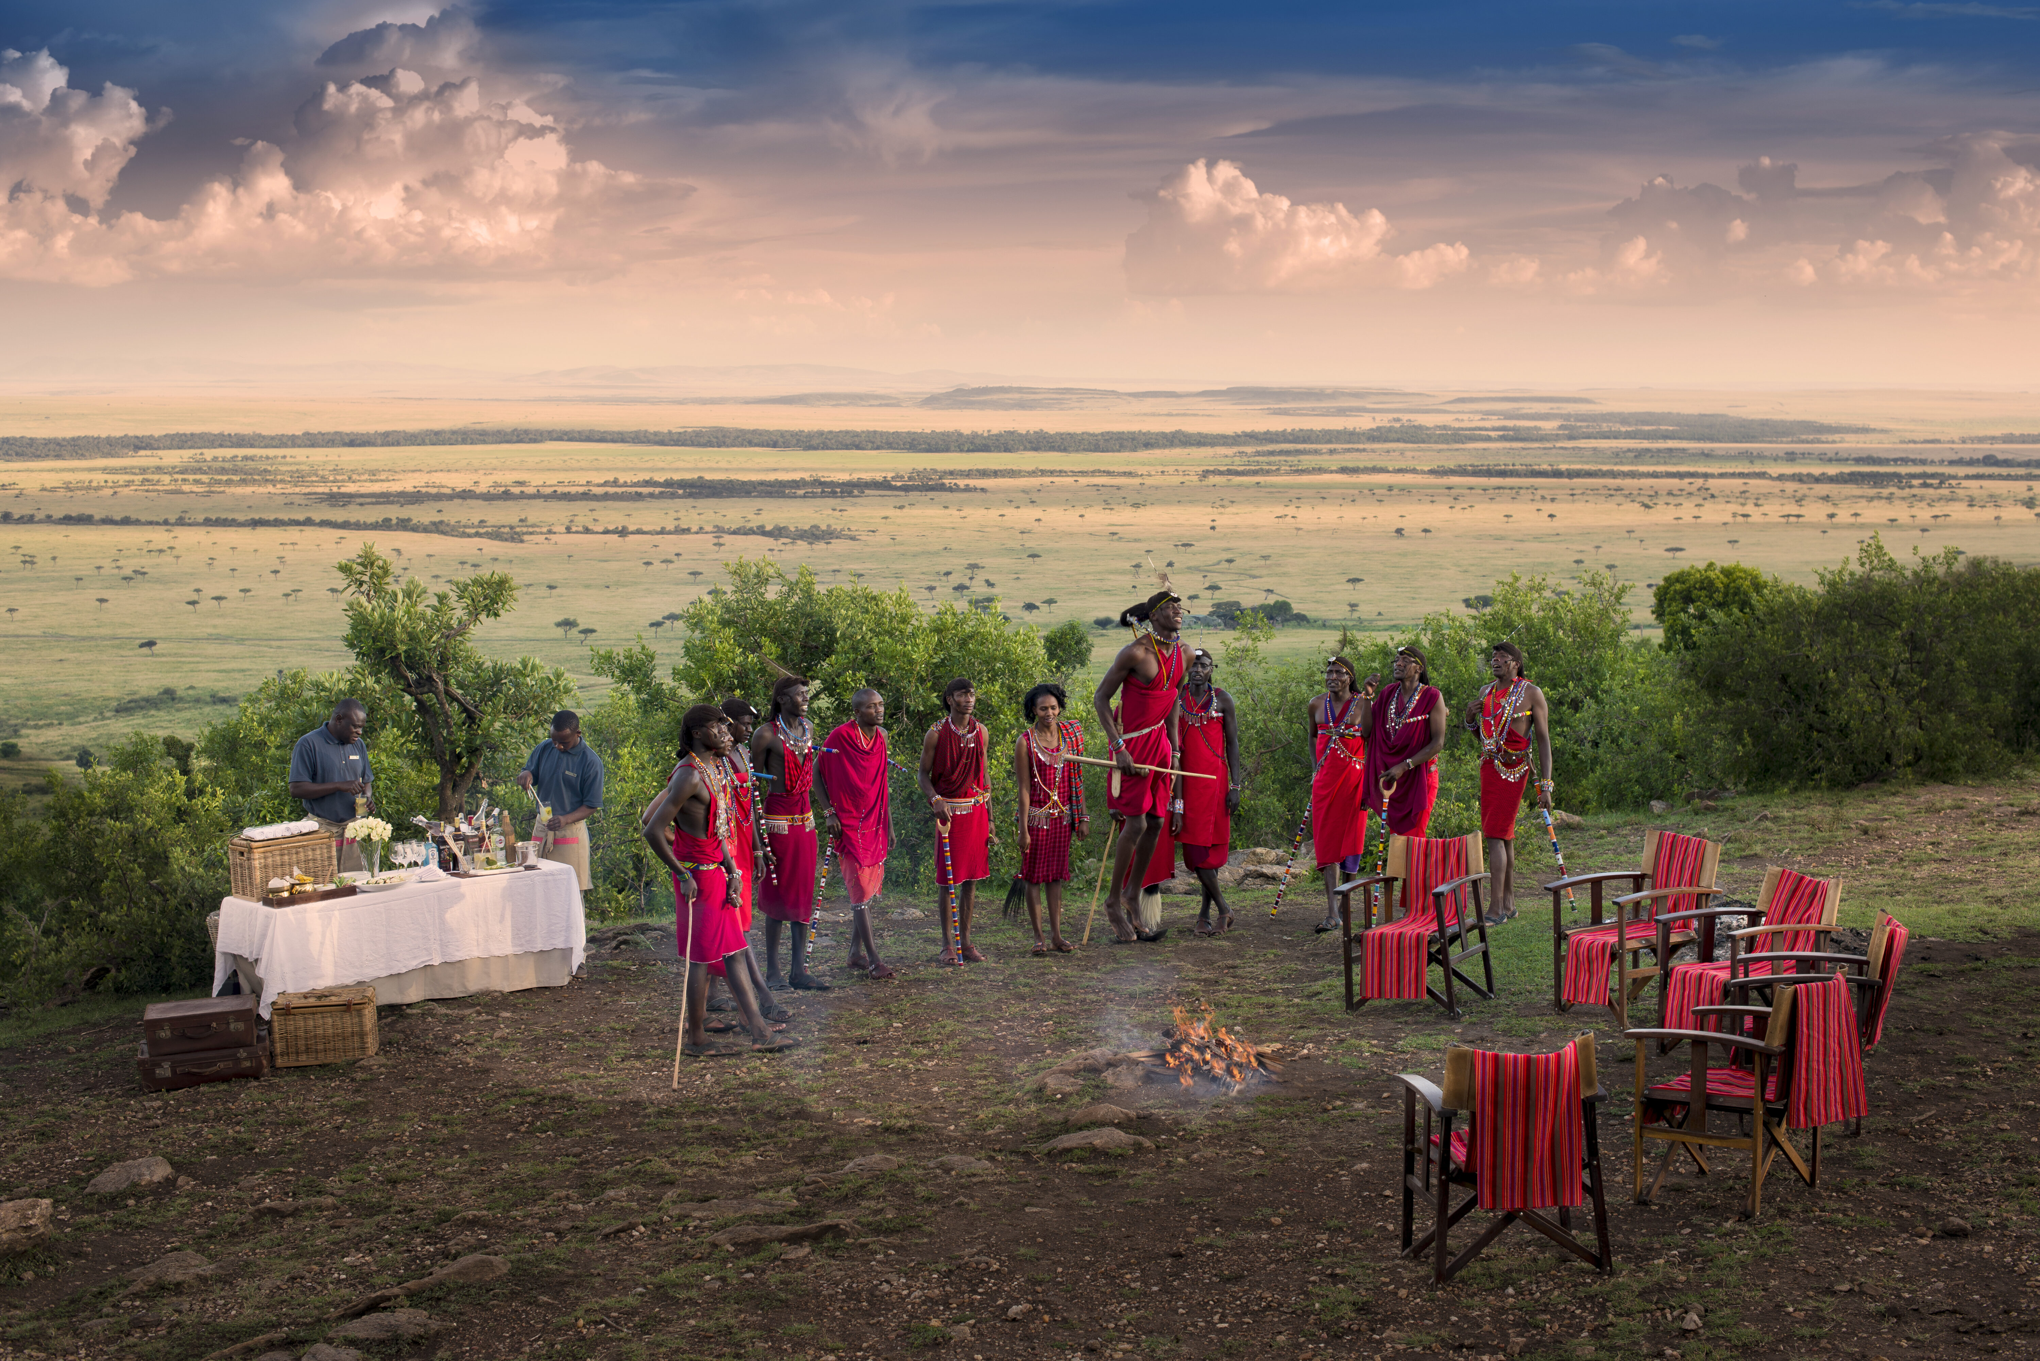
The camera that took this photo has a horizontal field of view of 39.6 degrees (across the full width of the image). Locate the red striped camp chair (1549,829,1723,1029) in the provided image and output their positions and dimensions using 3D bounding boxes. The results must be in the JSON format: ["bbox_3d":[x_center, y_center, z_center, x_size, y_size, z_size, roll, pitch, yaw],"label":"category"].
[{"bbox_3d":[3.246,1.315,14.987,0.690,0.925,0.600,-3,7,-27],"label":"red striped camp chair"}]

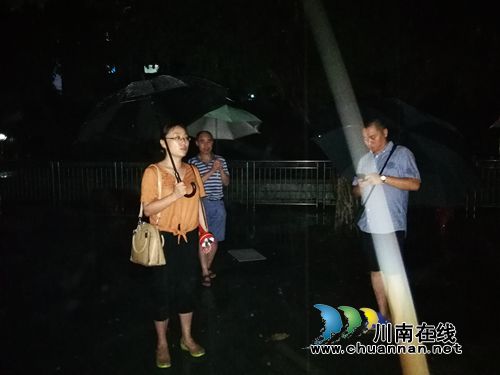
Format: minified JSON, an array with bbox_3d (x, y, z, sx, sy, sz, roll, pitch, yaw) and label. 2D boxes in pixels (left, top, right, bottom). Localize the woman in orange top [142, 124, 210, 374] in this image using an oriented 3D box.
[{"bbox_3d":[-0.497,0.375,2.580,0.480,1.600,0.400,-2,4,-25],"label":"woman in orange top"}]

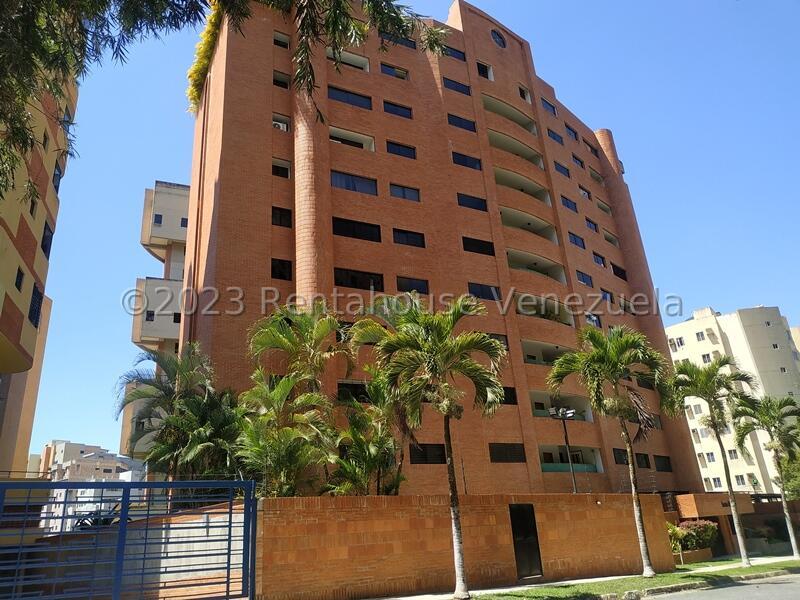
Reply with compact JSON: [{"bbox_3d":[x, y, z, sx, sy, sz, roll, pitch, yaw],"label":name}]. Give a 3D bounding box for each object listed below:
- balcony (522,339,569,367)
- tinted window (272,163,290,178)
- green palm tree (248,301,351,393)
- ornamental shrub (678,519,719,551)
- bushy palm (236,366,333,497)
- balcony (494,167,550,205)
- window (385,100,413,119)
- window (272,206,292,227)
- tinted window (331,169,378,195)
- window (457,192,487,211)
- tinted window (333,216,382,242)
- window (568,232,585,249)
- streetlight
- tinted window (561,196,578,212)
[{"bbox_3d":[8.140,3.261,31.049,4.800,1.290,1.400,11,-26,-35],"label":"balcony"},{"bbox_3d":[-5.954,-6.516,27.805,0.959,0.853,0.150,9,-24,-31],"label":"tinted window"},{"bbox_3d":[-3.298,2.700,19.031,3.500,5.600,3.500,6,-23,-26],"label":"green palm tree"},{"bbox_3d":[13.038,10.242,24.228,1.800,1.350,1.100,8,-24,-29],"label":"ornamental shrub"},{"bbox_3d":[-3.680,4.298,17.761,2.715,4.114,2.715,5,-23,-23],"label":"bushy palm"},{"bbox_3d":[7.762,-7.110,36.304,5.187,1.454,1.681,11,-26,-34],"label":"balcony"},{"bbox_3d":[-0.120,-10.893,32.076,1.826,0.814,0.200,7,-24,-26],"label":"window"},{"bbox_3d":[-5.652,-3.908,26.483,0.951,0.990,0.200,8,-24,-28],"label":"window"},{"bbox_3d":[-2.363,-6.034,28.831,2.593,0.954,0.200,7,-24,-26],"label":"tinted window"},{"bbox_3d":[4.116,-5.460,31.428,2.018,0.800,0.200,7,-24,-26],"label":"window"},{"bbox_3d":[-2.255,-3.653,29.153,2.711,1.001,0.150,7,-24,-26],"label":"tinted window"},{"bbox_3d":[11.902,-3.973,37.210,1.887,0.701,0.150,15,-28,-40],"label":"window"},{"bbox_3d":[5.832,5.070,18.878,1.050,2.881,0.450,5,-23,-23],"label":"streetlight"},{"bbox_3d":[11.830,-6.665,38.776,1.825,0.709,0.120,14,-28,-39],"label":"tinted window"}]

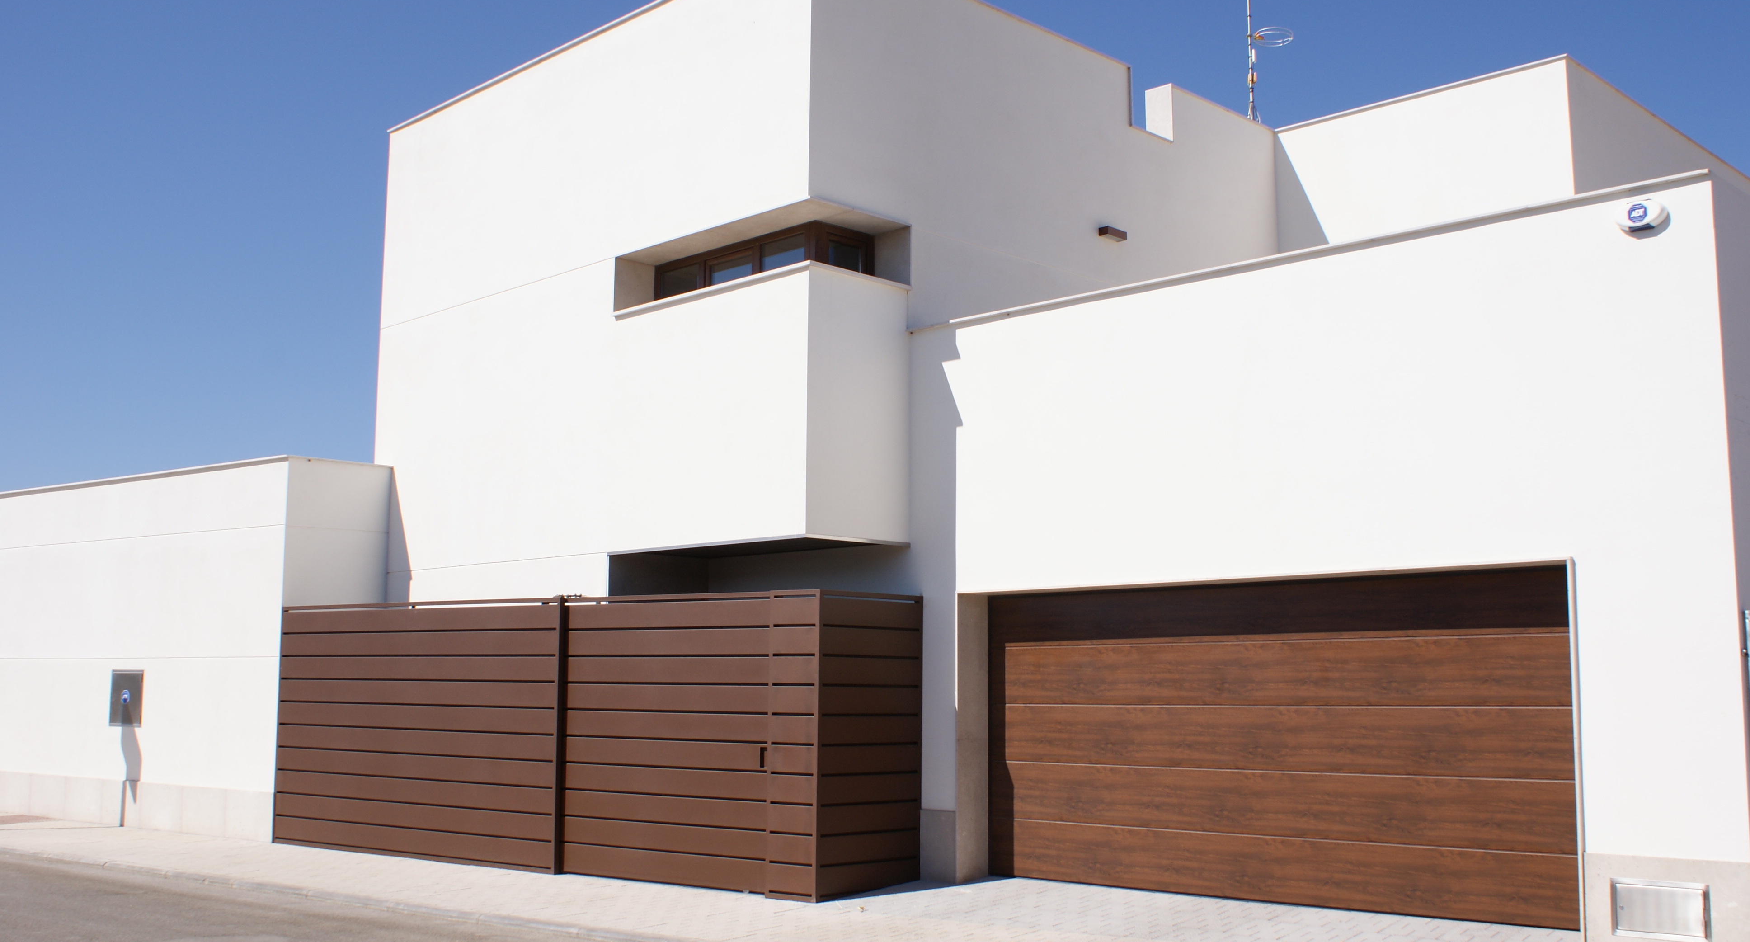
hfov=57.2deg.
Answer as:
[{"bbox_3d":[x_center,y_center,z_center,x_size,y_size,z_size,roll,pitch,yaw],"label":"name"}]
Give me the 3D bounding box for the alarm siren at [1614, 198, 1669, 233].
[{"bbox_3d":[4.498,-1.501,9.434,0.080,0.185,0.275,7,-10,-42],"label":"alarm siren"}]

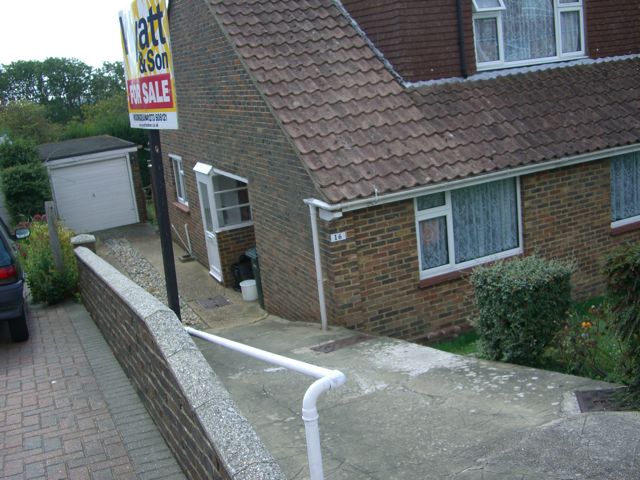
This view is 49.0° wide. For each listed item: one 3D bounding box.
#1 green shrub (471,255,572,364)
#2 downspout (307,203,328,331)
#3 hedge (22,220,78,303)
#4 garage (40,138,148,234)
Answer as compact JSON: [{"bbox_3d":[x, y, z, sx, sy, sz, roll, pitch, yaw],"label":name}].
[{"bbox_3d":[2.265,0.741,7.865,0.760,0.940,0.760,-13,15,-22],"label":"green shrub"},{"bbox_3d":[-0.013,0.367,8.910,0.080,1.685,0.080,-13,15,-22],"label":"downspout"},{"bbox_3d":[-3.227,0.256,8.350,0.580,0.840,0.700,-13,15,-22],"label":"hedge"},{"bbox_3d":[-7.535,-1.846,22.376,2.650,2.350,5.500,-13,15,-22],"label":"garage"}]

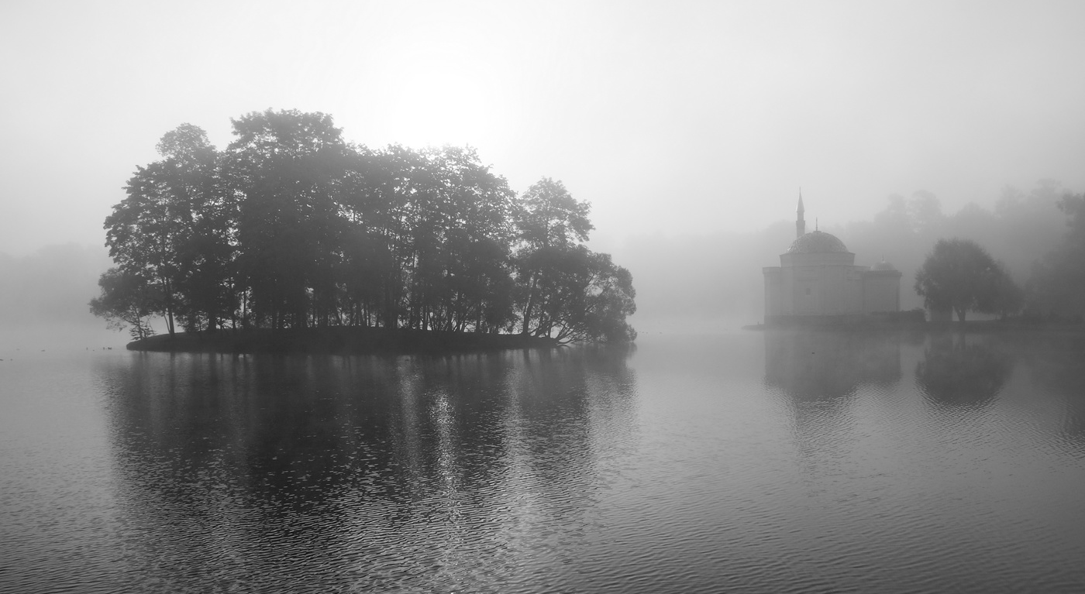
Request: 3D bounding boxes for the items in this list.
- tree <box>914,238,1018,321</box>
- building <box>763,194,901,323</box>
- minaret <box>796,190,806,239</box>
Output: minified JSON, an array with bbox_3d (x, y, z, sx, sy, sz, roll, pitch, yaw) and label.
[{"bbox_3d":[63.030,-2.580,121.000,15.300,12.500,14.000,-1,-1,27],"label":"tree"},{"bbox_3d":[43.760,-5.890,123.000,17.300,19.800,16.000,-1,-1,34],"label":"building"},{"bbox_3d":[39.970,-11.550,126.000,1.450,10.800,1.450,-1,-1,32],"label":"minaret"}]

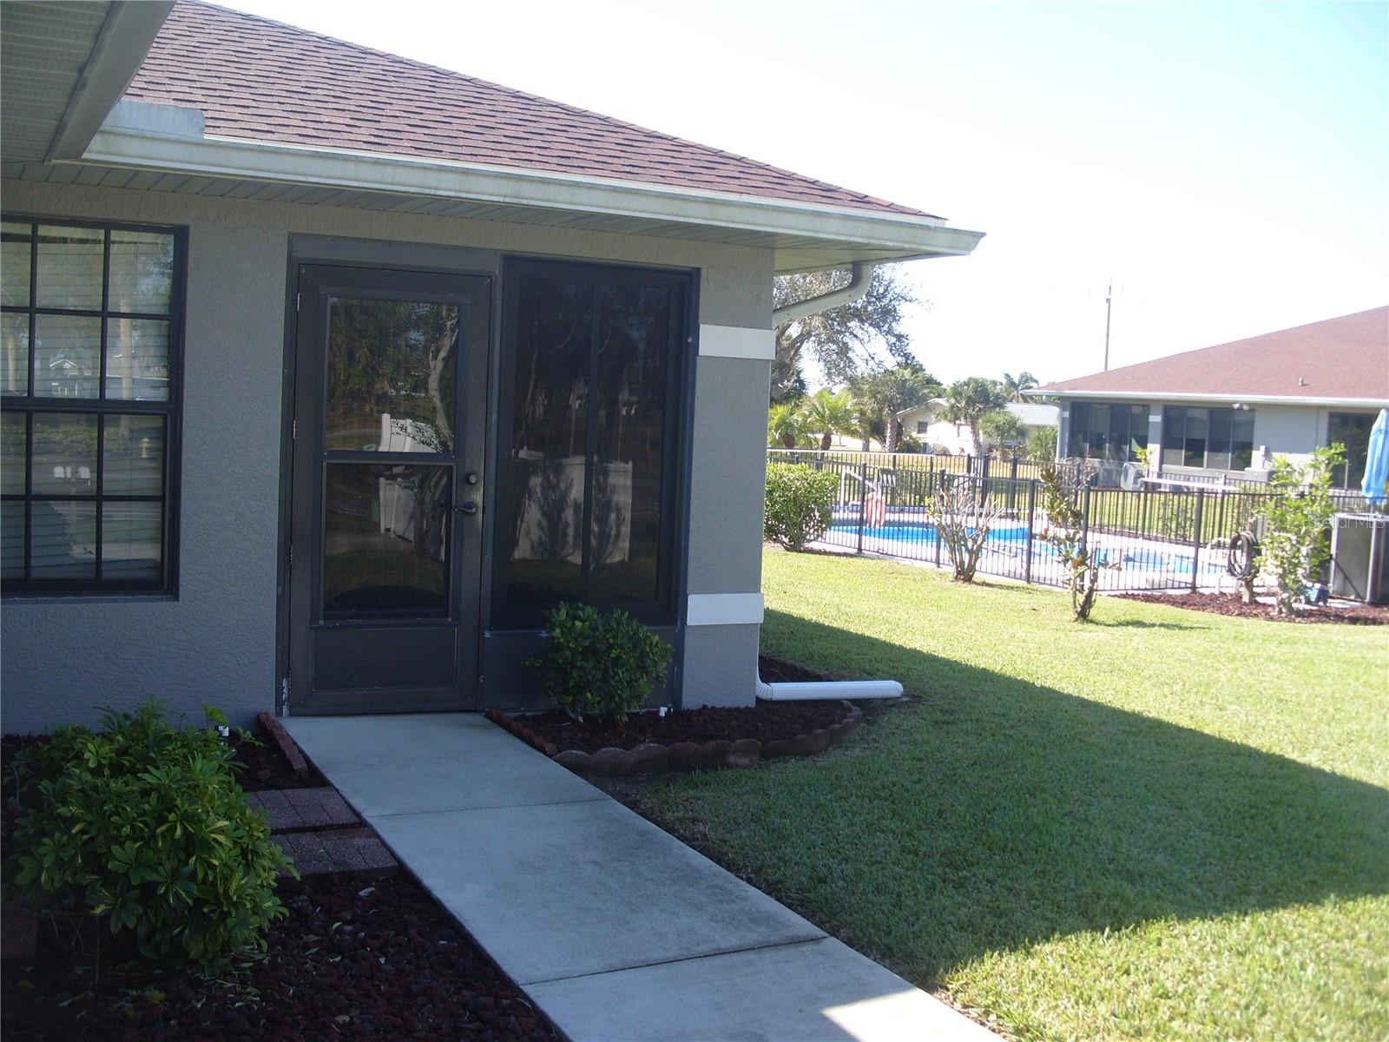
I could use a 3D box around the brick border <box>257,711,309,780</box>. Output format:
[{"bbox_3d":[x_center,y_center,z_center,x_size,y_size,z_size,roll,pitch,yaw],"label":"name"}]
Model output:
[{"bbox_3d":[-1.700,0.950,5.807,0.060,0.080,1.070,1,4,-22],"label":"brick border"}]

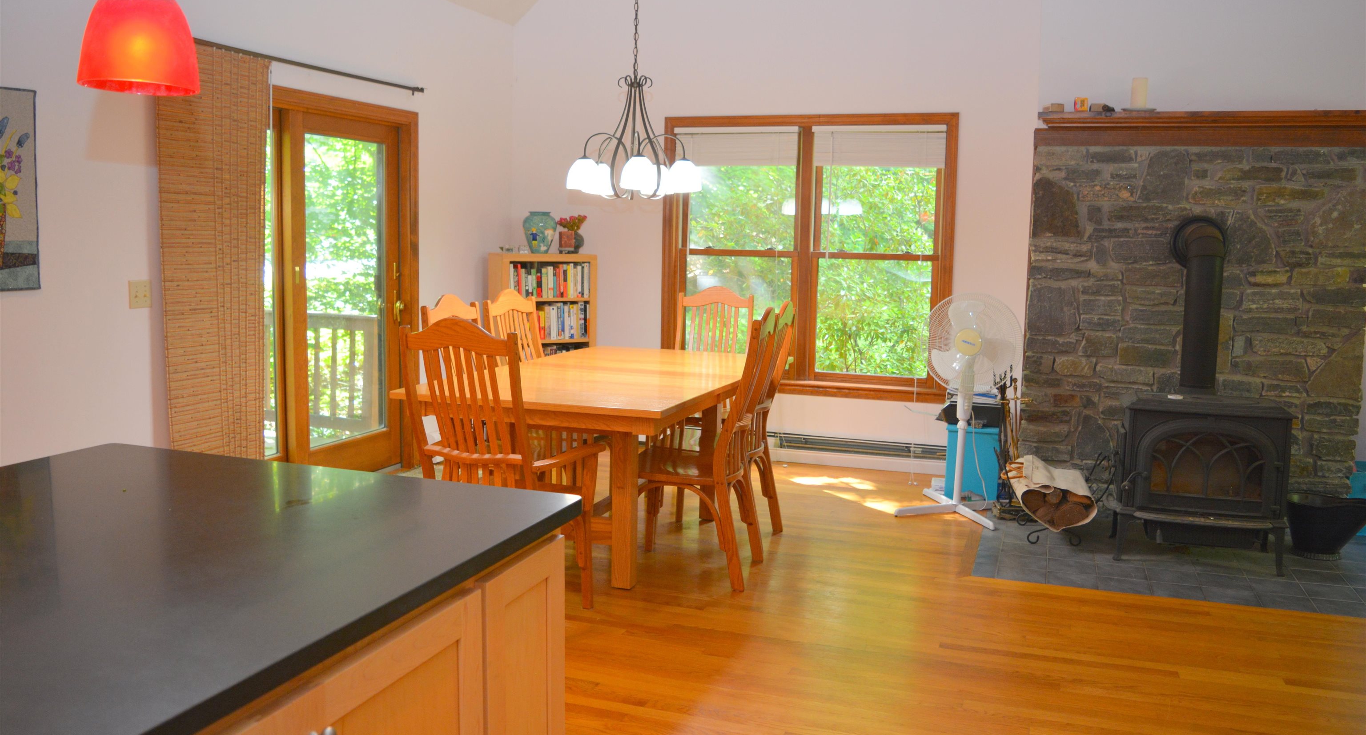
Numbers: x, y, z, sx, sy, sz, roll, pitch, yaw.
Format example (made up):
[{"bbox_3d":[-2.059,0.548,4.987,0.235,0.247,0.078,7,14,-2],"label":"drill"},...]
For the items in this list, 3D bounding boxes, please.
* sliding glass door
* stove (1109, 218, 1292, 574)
[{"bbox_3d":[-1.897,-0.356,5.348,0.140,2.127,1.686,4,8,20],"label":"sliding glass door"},{"bbox_3d":[2.354,0.082,4.675,0.738,1.565,0.743,4,8,20],"label":"stove"}]

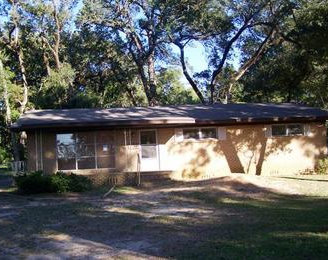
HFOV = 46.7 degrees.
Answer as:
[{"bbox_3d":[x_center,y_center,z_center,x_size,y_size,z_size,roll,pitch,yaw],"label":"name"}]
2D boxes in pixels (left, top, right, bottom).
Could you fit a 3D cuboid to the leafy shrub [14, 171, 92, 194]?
[{"bbox_3d":[-4.870,2.260,16.700,3.250,0.980,1.600,-2,-3,-3],"label":"leafy shrub"}]

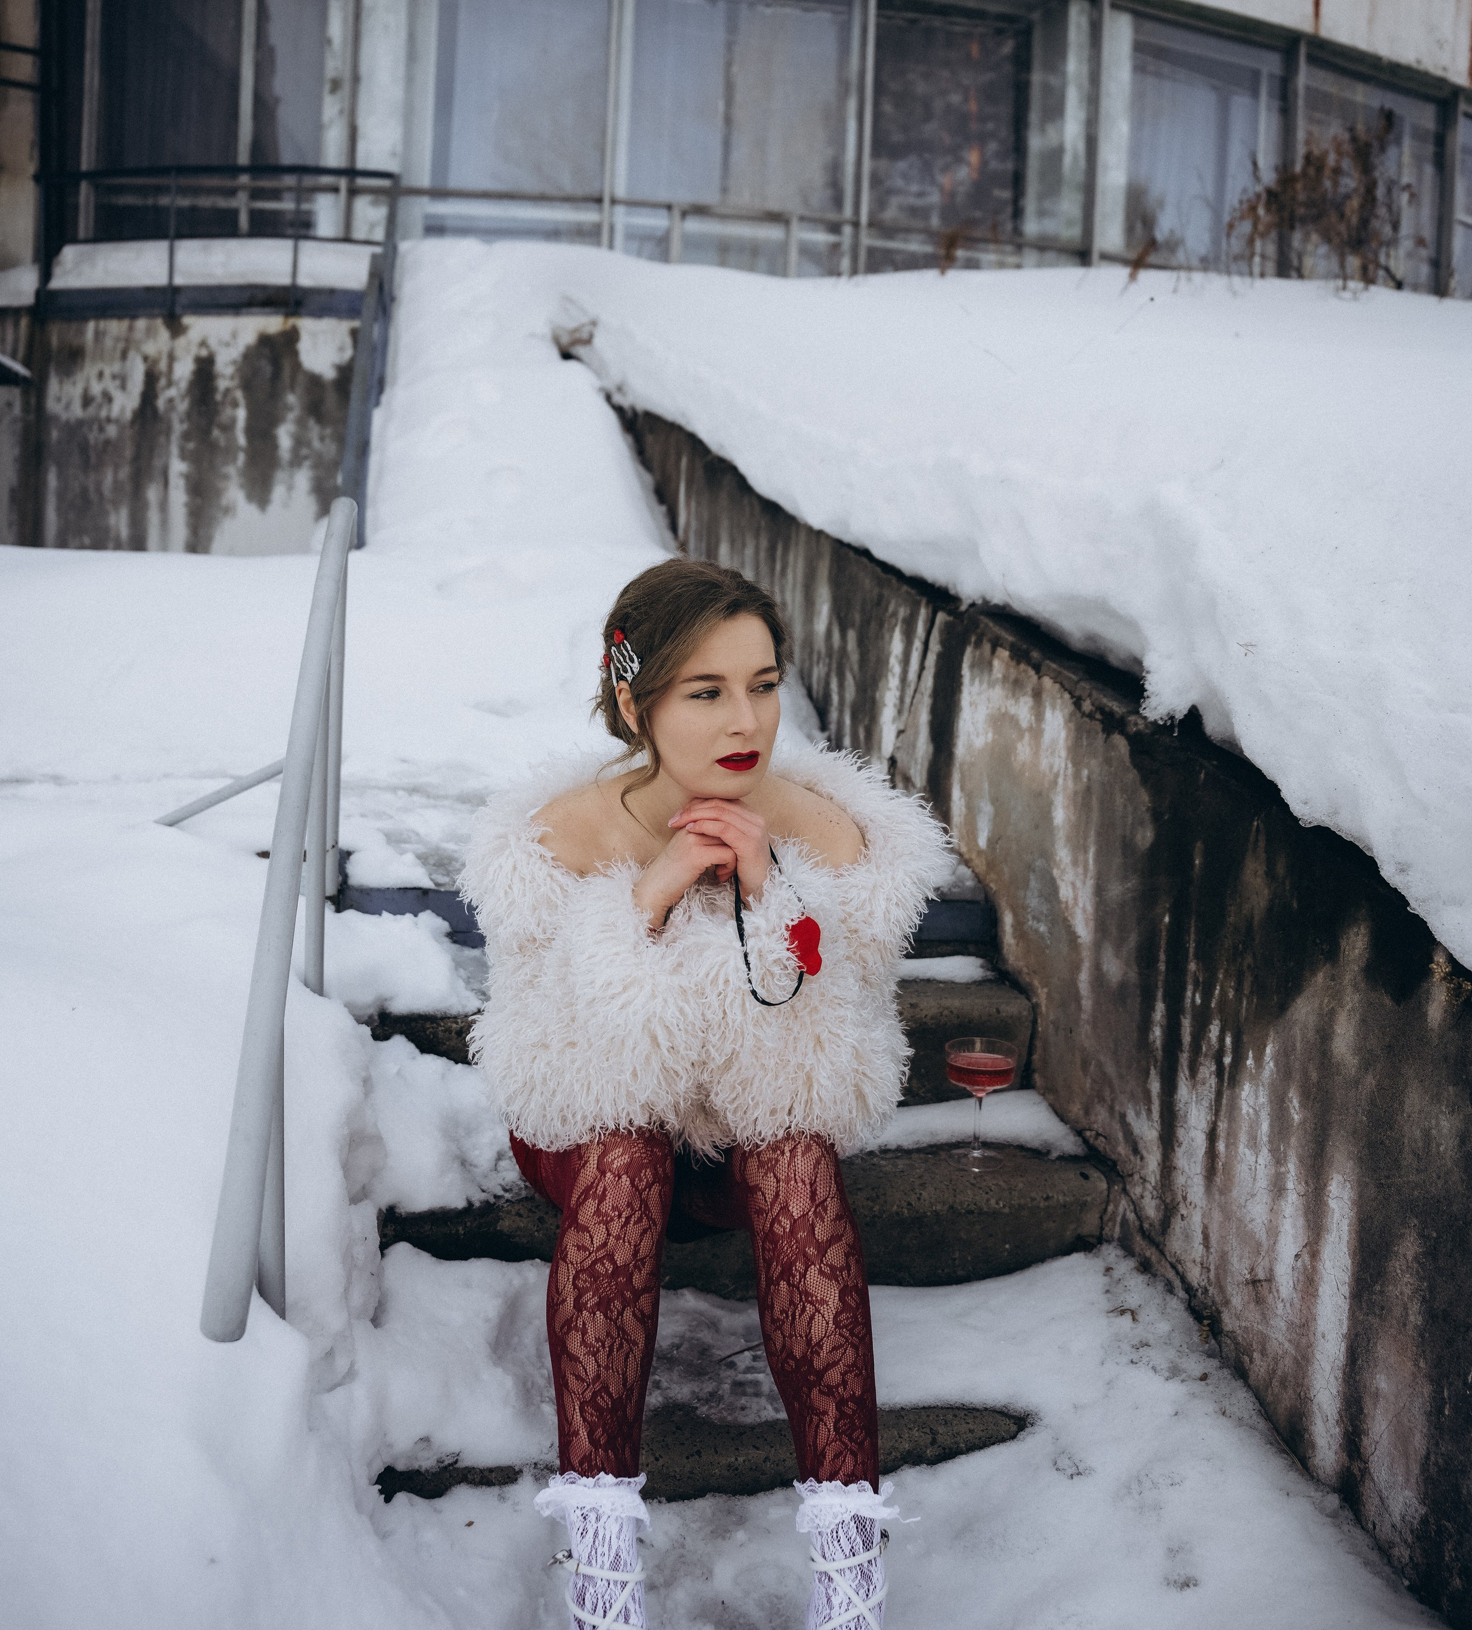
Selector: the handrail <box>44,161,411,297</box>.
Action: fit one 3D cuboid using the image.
[{"bbox_3d":[-3.306,-3.718,9.400,2.280,0.780,0.400,3,5,5],"label":"handrail"}]

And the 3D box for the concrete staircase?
[{"bbox_3d":[-0.010,0.480,2.128,1.080,0.613,1.108,1,5,-11],"label":"concrete staircase"}]

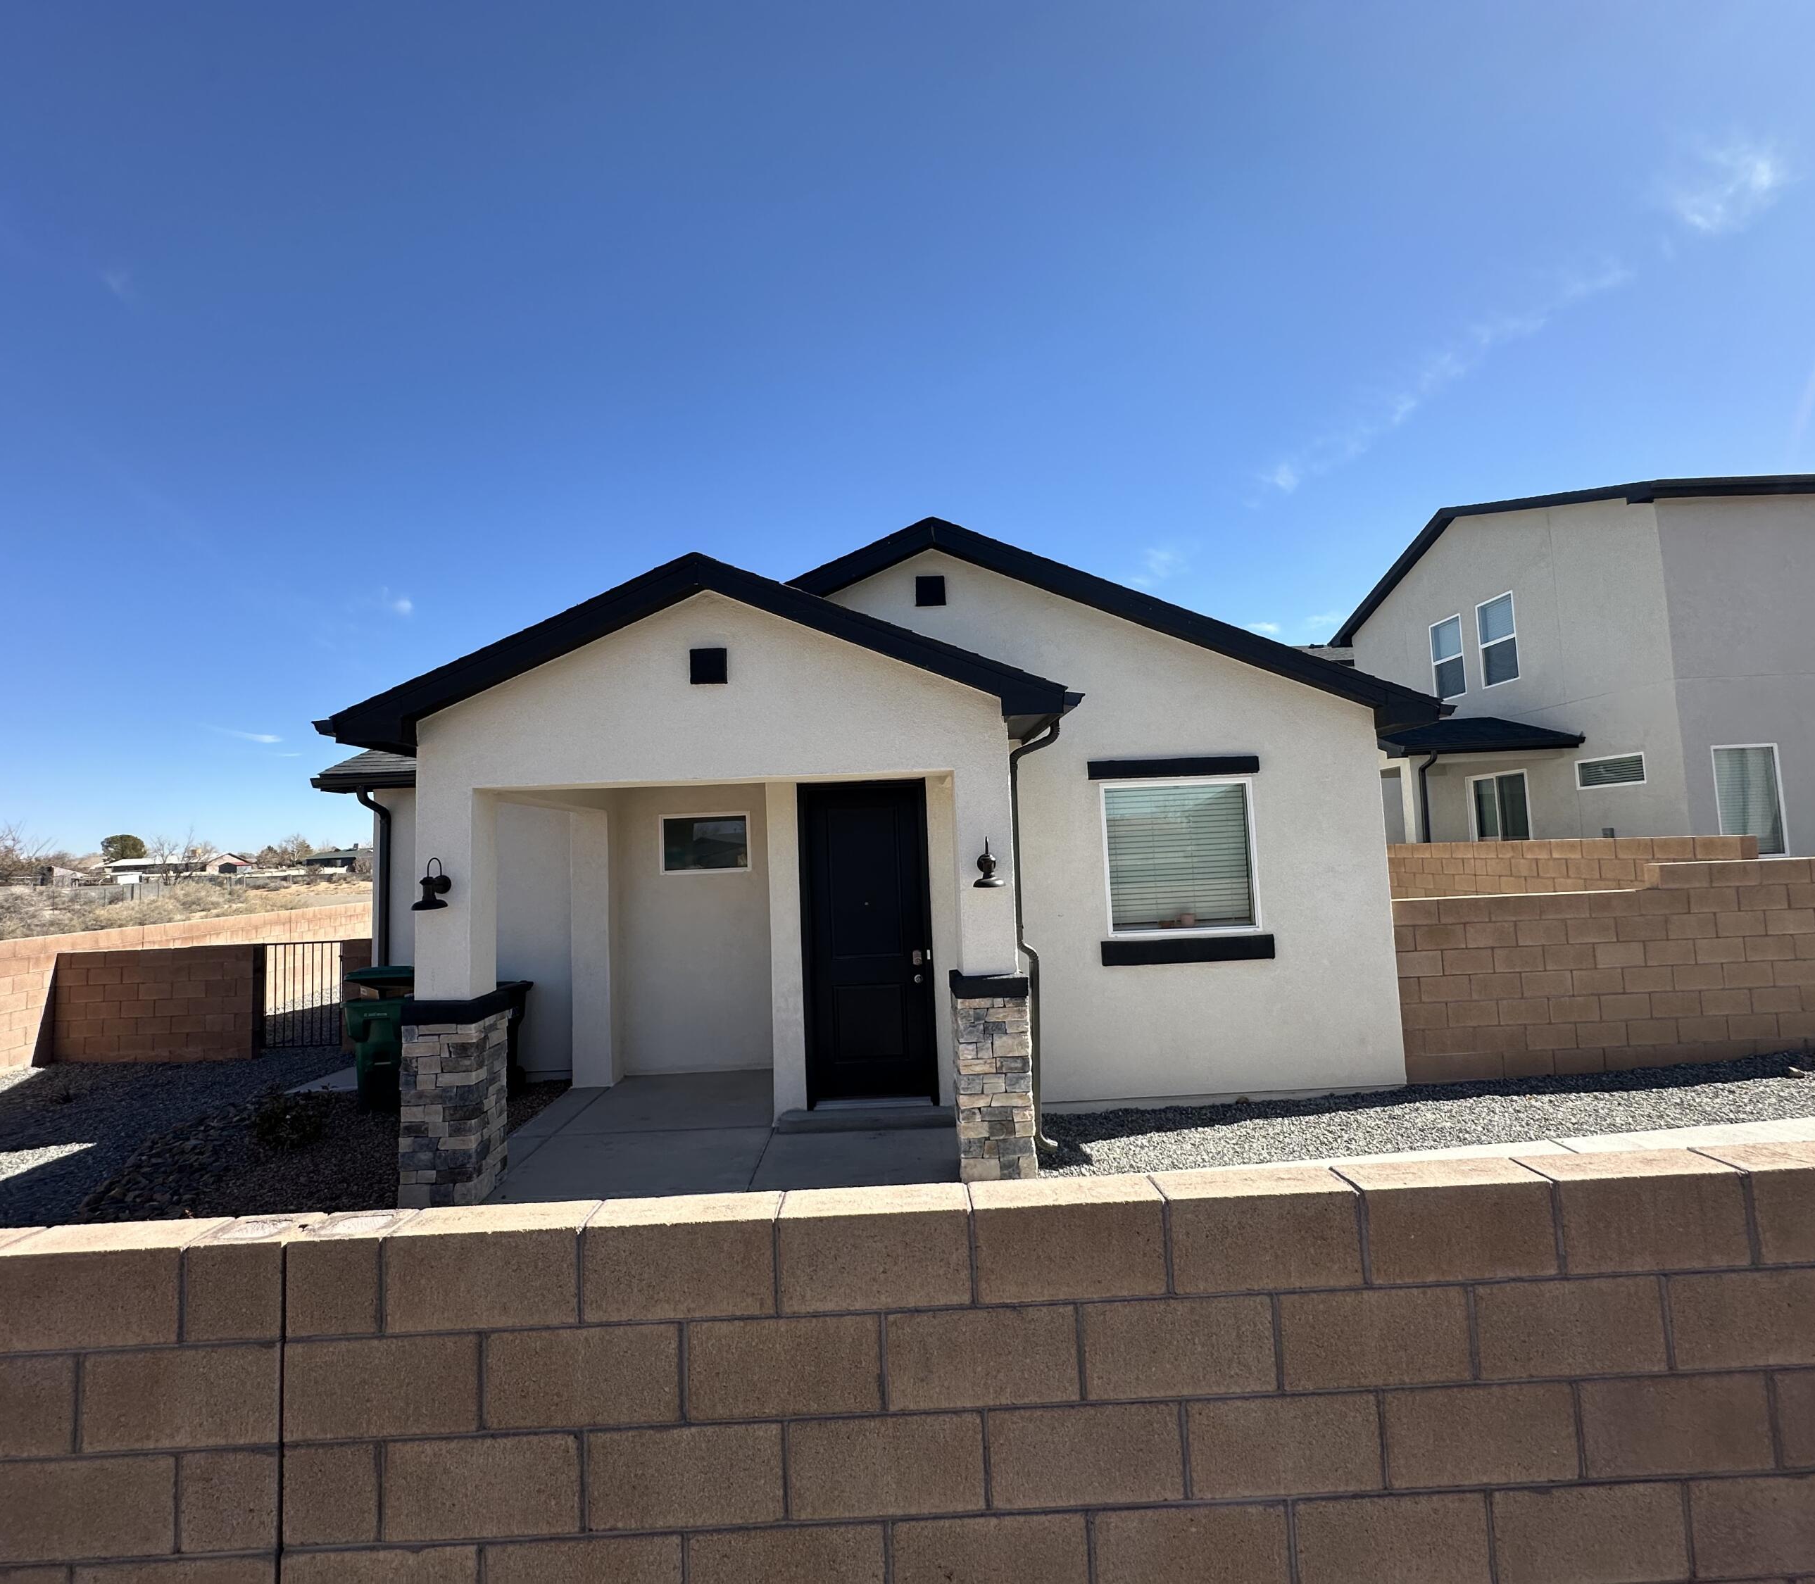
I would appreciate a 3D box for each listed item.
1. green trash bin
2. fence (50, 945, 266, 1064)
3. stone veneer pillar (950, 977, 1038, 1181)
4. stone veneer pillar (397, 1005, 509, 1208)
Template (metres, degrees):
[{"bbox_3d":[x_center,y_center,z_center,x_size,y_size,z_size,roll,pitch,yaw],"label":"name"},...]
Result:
[{"bbox_3d":[-4.804,2.255,7.941,0.620,1.220,0.760,-1,-5,-21],"label":"green trash bin"},{"bbox_3d":[-9.094,2.589,10.387,2.340,1.330,0.160,-2,-4,-1],"label":"fence"},{"bbox_3d":[0.553,1.823,5.632,0.470,1.260,0.470,-2,-4,-1],"label":"stone veneer pillar"},{"bbox_3d":[-2.936,1.963,5.571,0.470,1.260,0.470,-2,-4,-1],"label":"stone veneer pillar"}]

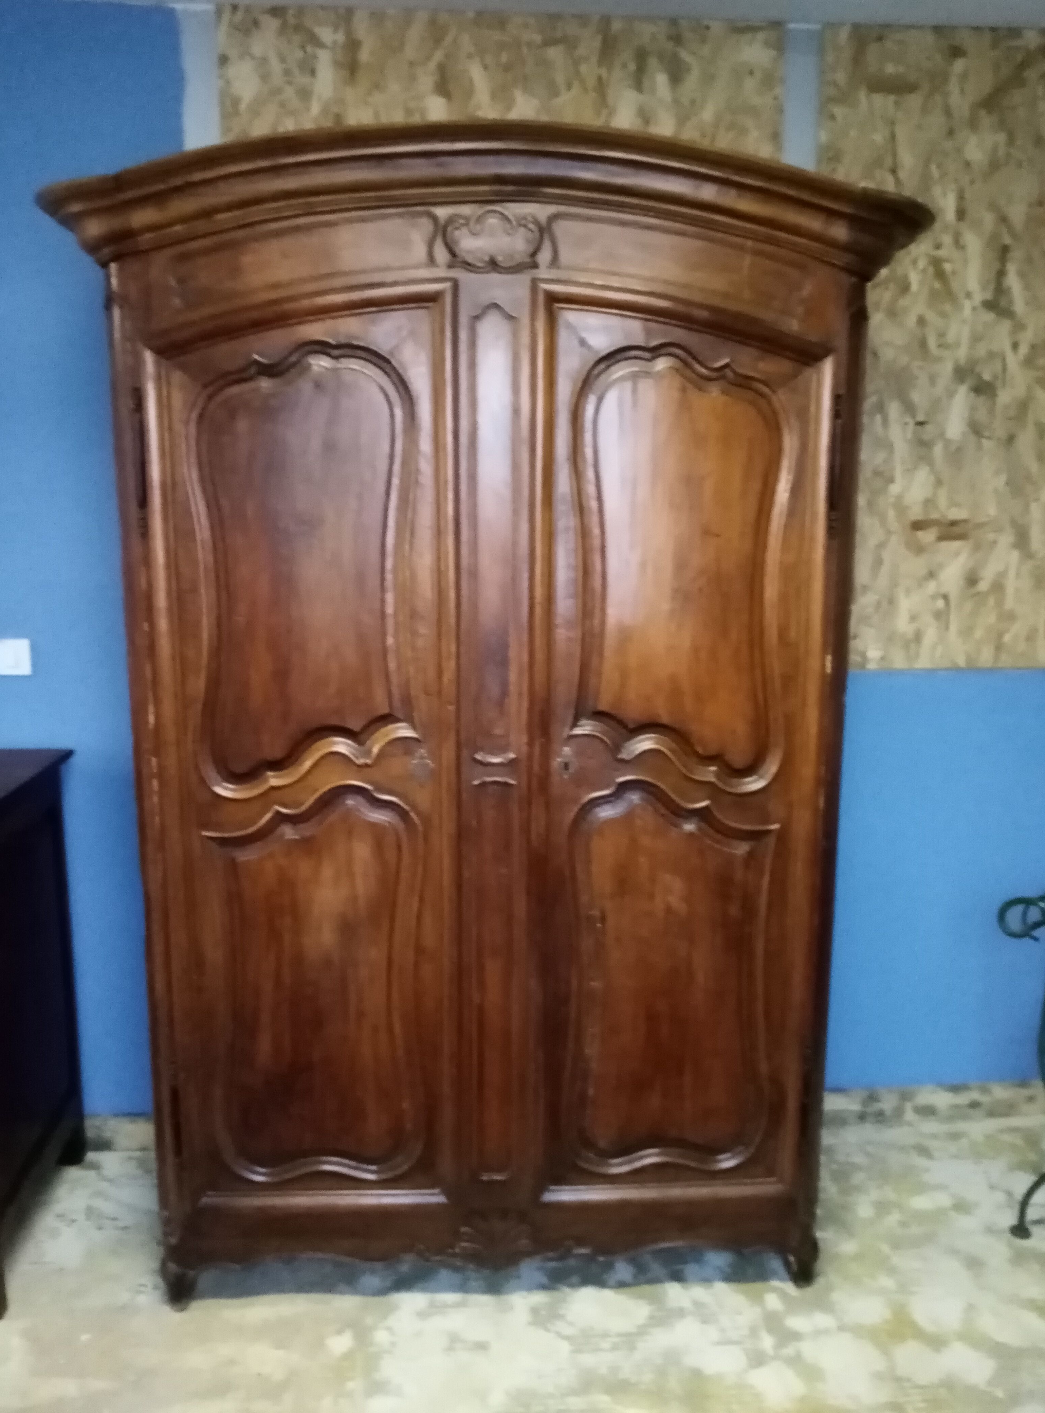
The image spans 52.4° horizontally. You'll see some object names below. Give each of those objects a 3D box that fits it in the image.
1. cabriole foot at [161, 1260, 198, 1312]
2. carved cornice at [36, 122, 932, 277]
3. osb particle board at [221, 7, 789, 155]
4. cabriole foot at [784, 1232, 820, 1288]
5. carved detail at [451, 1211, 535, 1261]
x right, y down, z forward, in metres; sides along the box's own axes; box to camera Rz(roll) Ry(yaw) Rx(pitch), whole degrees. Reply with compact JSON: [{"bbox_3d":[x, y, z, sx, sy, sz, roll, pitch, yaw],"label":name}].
[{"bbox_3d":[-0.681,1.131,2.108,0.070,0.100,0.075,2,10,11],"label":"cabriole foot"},{"bbox_3d":[-0.058,-0.873,1.974,1.451,0.215,0.540,0,10,-3],"label":"carved cornice"},{"bbox_3d":[-0.037,-0.772,2.356,1.201,1.398,0.018,-1,10,-4],"label":"osb particle board"},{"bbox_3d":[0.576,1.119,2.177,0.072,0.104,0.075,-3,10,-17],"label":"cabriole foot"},{"bbox_3d":[-0.057,1.039,2.081,0.164,0.106,0.035,0,9,-3],"label":"carved detail"}]

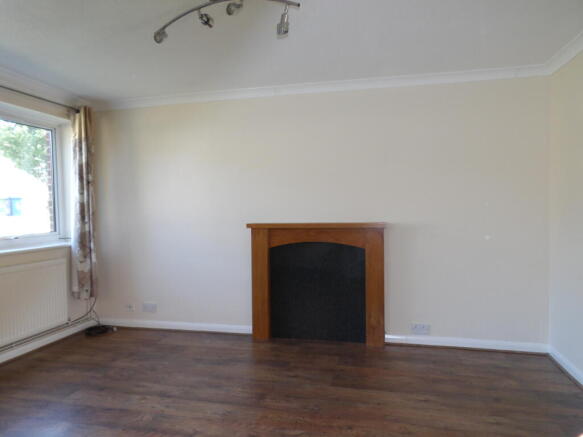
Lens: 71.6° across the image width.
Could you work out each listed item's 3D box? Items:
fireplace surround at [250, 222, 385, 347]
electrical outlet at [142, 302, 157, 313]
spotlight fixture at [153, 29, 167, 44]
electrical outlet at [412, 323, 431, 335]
[{"bbox_3d":[0.224,0.577,3.600,1.219,1.060,0.207,0,1,14],"label":"fireplace surround"},{"bbox_3d":[-1.443,0.914,4.109,0.150,0.088,0.014,0,1,14],"label":"electrical outlet"},{"bbox_3d":[-0.734,-1.016,2.268,0.058,0.065,0.078,0,19,34],"label":"spotlight fixture"},{"bbox_3d":[1.118,0.959,3.495,0.150,0.088,0.014,0,1,14],"label":"electrical outlet"}]

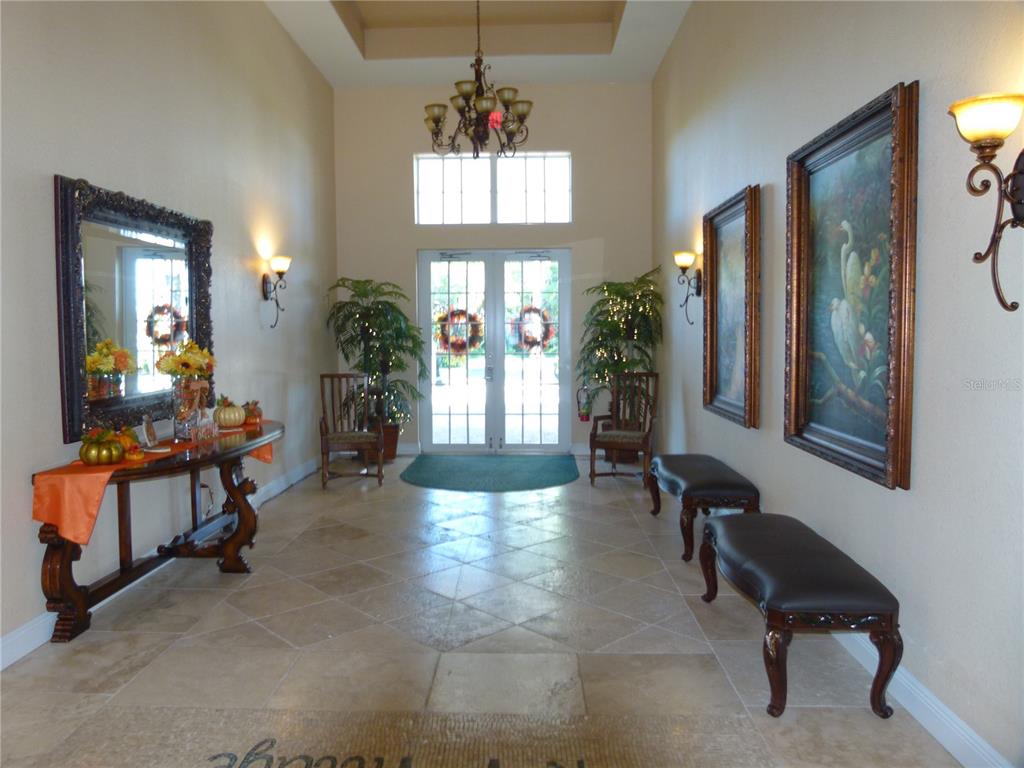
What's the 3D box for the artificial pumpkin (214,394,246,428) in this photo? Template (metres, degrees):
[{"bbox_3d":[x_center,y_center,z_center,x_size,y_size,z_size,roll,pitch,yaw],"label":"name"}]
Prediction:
[{"bbox_3d":[-1.924,0.178,5.074,0.217,0.217,0.206,0,4,2],"label":"artificial pumpkin"}]

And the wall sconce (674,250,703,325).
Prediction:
[{"bbox_3d":[1.468,-0.798,6.199,0.216,0.613,0.196,0,4,2],"label":"wall sconce"}]

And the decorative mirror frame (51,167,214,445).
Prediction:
[{"bbox_3d":[-2.170,-0.426,4.429,0.140,1.330,1.490,-1,4,1],"label":"decorative mirror frame"}]

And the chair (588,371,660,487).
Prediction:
[{"bbox_3d":[1.107,0.431,7.186,0.570,1.050,0.600,1,4,20],"label":"chair"}]

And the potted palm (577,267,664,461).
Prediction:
[{"bbox_3d":[1.165,-0.187,8.152,0.920,2.130,0.920,-1,4,1],"label":"potted palm"}]

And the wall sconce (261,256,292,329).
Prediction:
[{"bbox_3d":[-2.054,-0.789,6.431,0.250,0.620,0.200,-1,4,1],"label":"wall sconce"}]

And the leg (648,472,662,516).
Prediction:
[{"bbox_3d":[1.127,0.866,5.801,0.109,0.329,0.111,0,4,2],"label":"leg"}]

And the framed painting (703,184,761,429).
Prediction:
[{"bbox_3d":[1.511,-0.513,5.166,0.075,1.497,1.206,0,4,2],"label":"framed painting"}]

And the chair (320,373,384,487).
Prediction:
[{"bbox_3d":[-1.606,0.449,7.323,0.570,1.050,0.600,-2,4,-16],"label":"chair"}]

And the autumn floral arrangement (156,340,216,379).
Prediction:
[{"bbox_3d":[-1.952,-0.155,4.469,0.360,0.230,0.310,-3,5,-26],"label":"autumn floral arrangement"}]

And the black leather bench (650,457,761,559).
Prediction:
[{"bbox_3d":[1.302,0.827,5.210,0.492,0.477,1.296,0,4,2],"label":"black leather bench"}]

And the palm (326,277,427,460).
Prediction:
[{"bbox_3d":[-1.493,-0.150,8.290,1.075,2.070,0.965,0,4,2],"label":"palm"}]

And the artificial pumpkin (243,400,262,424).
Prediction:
[{"bbox_3d":[-1.830,0.199,5.224,0.140,0.160,0.140,-2,4,-19],"label":"artificial pumpkin"}]

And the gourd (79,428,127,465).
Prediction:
[{"bbox_3d":[-2.041,0.310,3.703,0.210,0.170,0.210,-3,5,-28],"label":"gourd"}]

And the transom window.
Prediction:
[{"bbox_3d":[-0.217,-2.290,8.677,1.839,0.814,0.101,0,4,2],"label":"transom window"}]

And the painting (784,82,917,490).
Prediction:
[{"bbox_3d":[1.462,-0.394,3.306,0.075,1.492,1.176,0,4,2],"label":"painting"}]

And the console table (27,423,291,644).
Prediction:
[{"bbox_3d":[-1.821,0.731,4.400,0.643,0.799,2.181,0,4,2],"label":"console table"}]

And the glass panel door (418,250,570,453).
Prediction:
[{"bbox_3d":[-0.199,-0.369,8.796,1.819,2.432,0.101,0,4,2],"label":"glass panel door"}]

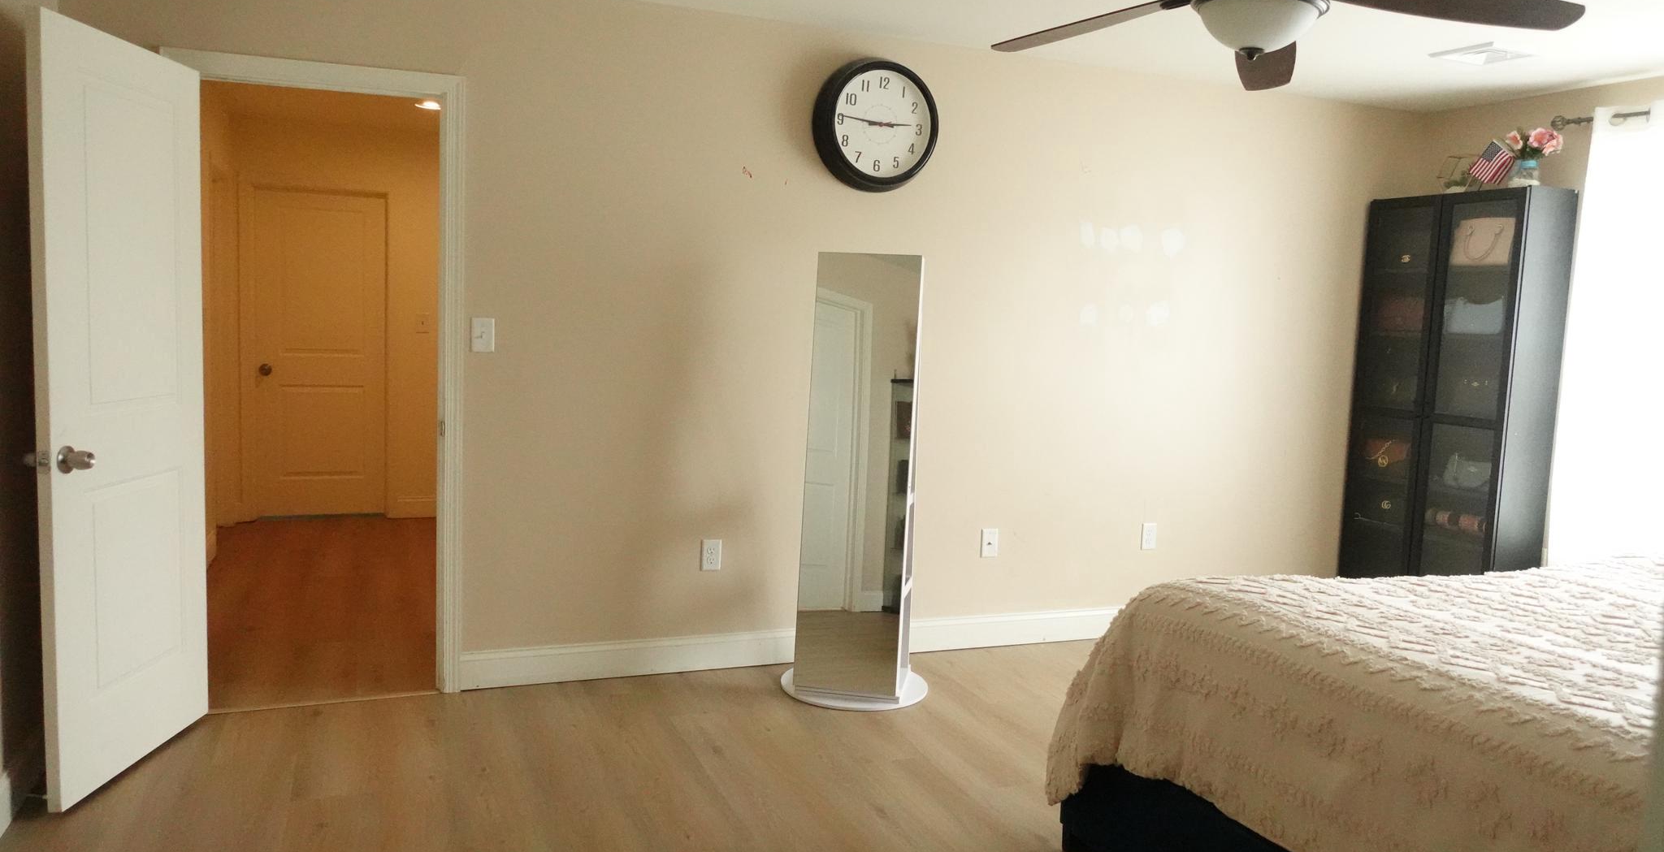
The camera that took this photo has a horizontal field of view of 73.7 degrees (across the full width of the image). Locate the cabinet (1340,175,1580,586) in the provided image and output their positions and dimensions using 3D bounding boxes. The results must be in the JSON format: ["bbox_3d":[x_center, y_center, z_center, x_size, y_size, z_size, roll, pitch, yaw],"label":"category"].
[{"bbox_3d":[2.759,-0.009,4.966,0.310,1.995,0.756,0,6,-24],"label":"cabinet"}]

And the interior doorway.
[{"bbox_3d":[-1.711,-0.089,3.728,0.737,2.049,0.120,0,6,-21],"label":"interior doorway"}]

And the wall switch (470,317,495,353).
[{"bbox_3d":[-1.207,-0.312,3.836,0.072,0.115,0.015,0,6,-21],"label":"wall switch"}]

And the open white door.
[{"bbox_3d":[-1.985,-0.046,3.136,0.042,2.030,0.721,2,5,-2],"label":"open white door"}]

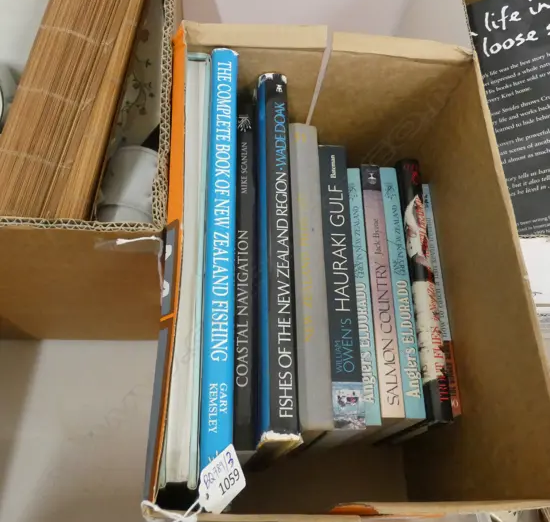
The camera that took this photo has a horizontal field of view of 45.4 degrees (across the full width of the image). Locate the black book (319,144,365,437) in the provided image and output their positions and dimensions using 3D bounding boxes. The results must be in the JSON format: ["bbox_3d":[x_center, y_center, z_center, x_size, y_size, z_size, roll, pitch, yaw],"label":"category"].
[{"bbox_3d":[0.036,0.042,0.563,0.022,0.154,0.230,3,65,-9],"label":"black book"}]

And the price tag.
[{"bbox_3d":[-0.027,0.113,0.335,0.036,0.002,0.024,-28,100,-59],"label":"price tag"}]

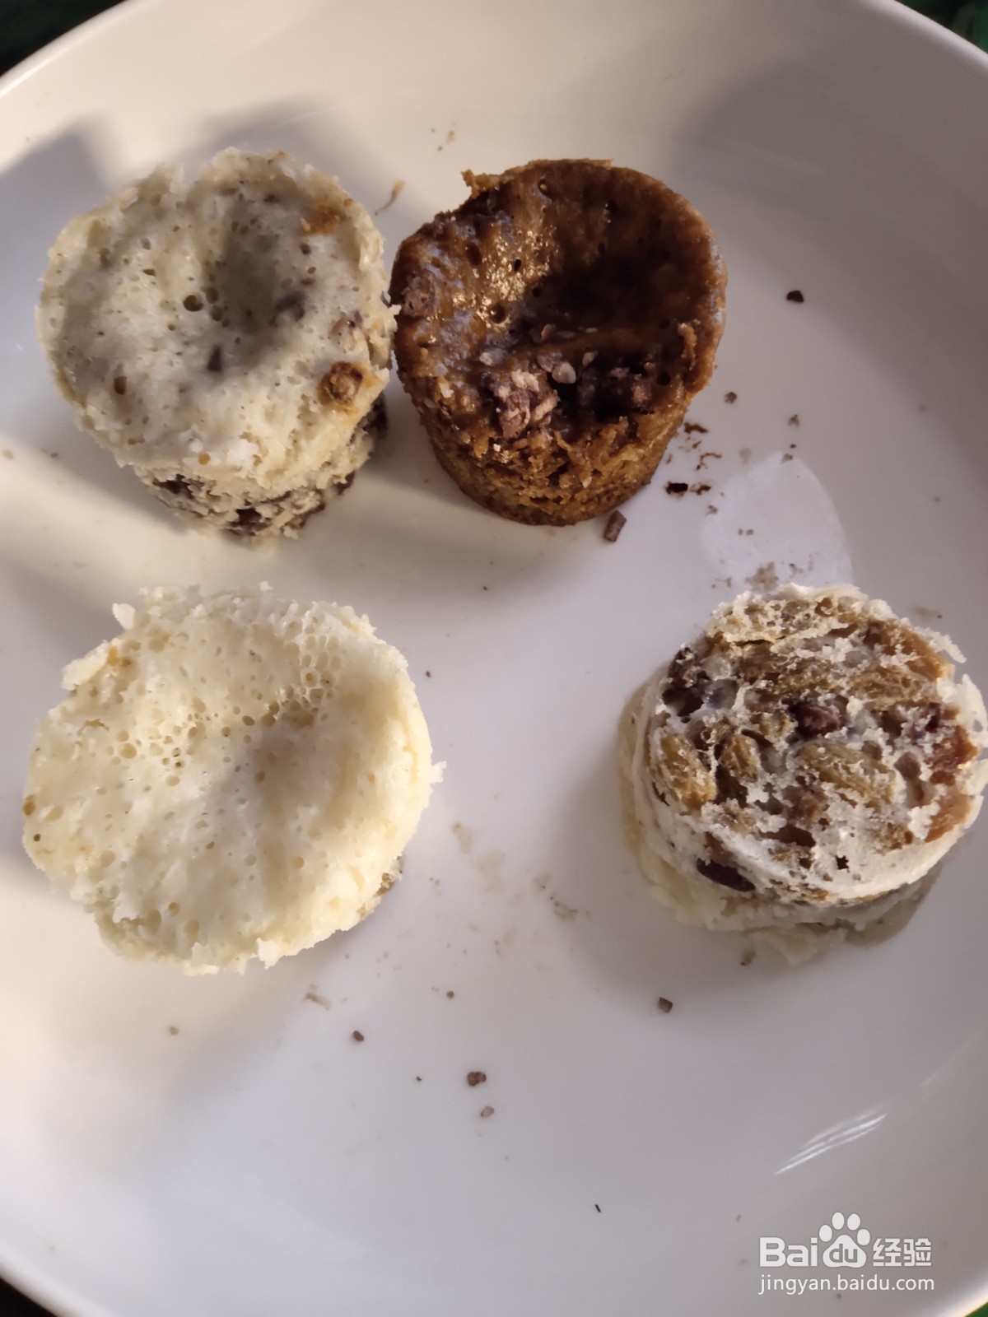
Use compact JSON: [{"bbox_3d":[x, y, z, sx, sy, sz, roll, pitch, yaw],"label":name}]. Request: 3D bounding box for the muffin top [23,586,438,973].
[{"bbox_3d":[-0.037,0.021,0.161,0.058,0.040,0.058,0,74,1],"label":"muffin top"}]

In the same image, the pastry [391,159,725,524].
[{"bbox_3d":[0.011,-0.054,0.182,0.055,0.040,0.055,0,74,1],"label":"pastry"}]

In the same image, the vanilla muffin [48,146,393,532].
[{"bbox_3d":[-0.044,-0.052,0.180,0.057,0.043,0.057,0,74,1],"label":"vanilla muffin"}]

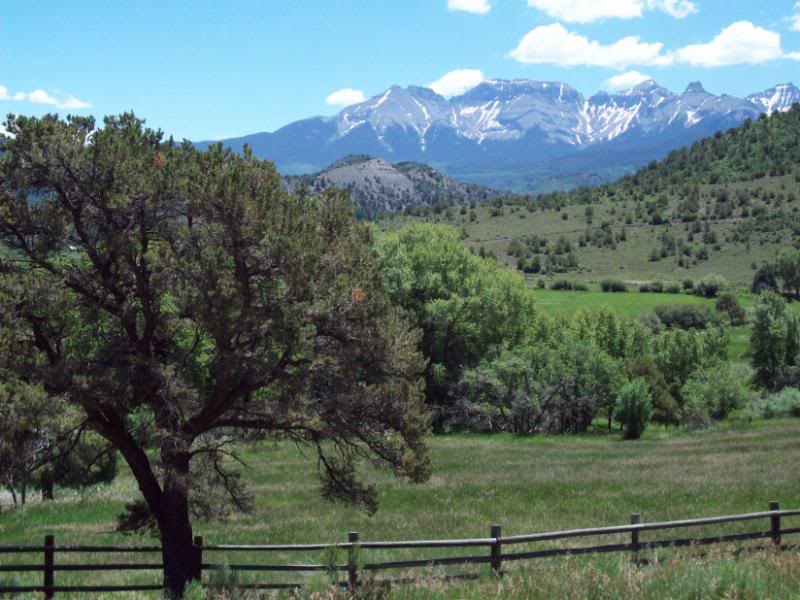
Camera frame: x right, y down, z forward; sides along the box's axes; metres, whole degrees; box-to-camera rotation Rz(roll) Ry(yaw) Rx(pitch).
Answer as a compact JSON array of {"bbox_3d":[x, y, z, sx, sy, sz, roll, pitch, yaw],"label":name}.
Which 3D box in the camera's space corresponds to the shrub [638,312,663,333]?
[{"bbox_3d":[27.944,2.622,165.000,2.680,2.450,2.500,0,2,0],"label":"shrub"}]

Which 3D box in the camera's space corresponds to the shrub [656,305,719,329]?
[{"bbox_3d":[32.929,2.069,170.000,7.360,3.100,4.500,0,2,0],"label":"shrub"}]

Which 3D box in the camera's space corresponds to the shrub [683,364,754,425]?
[{"bbox_3d":[16.905,5.101,79.000,3.850,3.530,3.400,0,2,0],"label":"shrub"}]

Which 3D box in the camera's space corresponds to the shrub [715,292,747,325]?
[{"bbox_3d":[40.220,1.156,180.000,3.890,4.140,3.500,0,2,0],"label":"shrub"}]

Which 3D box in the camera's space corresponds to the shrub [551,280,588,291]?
[{"bbox_3d":[33.233,-2.745,290.000,7.450,2.160,4.000,0,2,0],"label":"shrub"}]

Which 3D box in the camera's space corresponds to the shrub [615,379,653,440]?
[{"bbox_3d":[11.840,5.552,75.000,1.930,3.140,1.900,0,2,0],"label":"shrub"}]

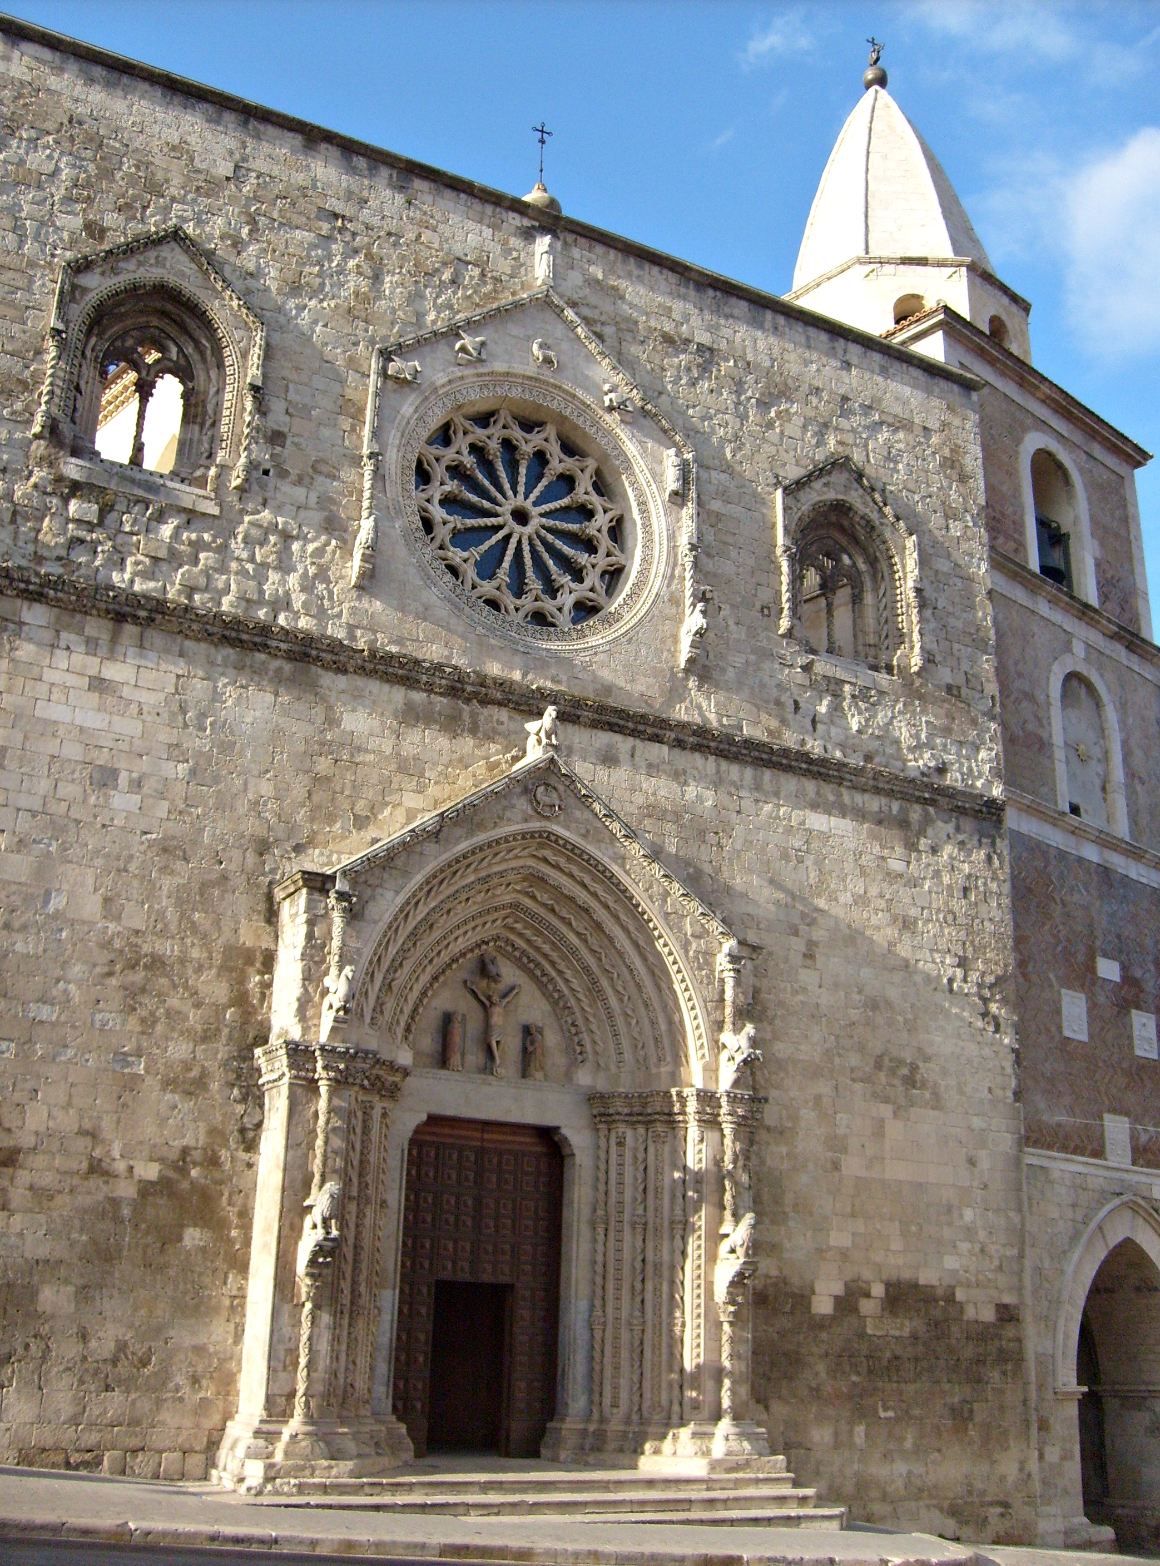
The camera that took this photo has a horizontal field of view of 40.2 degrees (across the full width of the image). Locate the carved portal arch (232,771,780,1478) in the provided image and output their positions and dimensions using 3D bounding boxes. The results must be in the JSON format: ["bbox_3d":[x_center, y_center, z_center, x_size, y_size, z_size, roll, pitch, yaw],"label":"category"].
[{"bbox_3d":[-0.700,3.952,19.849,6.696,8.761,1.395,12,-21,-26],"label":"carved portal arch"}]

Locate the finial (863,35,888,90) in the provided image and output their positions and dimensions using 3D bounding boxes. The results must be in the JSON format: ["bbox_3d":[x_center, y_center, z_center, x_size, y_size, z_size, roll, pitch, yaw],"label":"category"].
[{"bbox_3d":[7.301,-17.797,39.121,0.620,1.650,0.620,11,-21,-26],"label":"finial"}]

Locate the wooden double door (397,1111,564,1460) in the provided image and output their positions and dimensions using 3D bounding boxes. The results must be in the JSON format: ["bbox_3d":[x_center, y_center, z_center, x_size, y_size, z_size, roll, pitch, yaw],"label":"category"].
[{"bbox_3d":[-1.274,6.276,19.860,2.204,4.046,0.186,12,-21,-26],"label":"wooden double door"}]

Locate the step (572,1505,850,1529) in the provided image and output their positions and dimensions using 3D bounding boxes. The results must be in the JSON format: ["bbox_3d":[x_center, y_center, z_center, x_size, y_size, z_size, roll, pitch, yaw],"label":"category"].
[{"bbox_3d":[1.452,8.610,18.434,3.620,0.190,0.600,11,-21,-26],"label":"step"}]

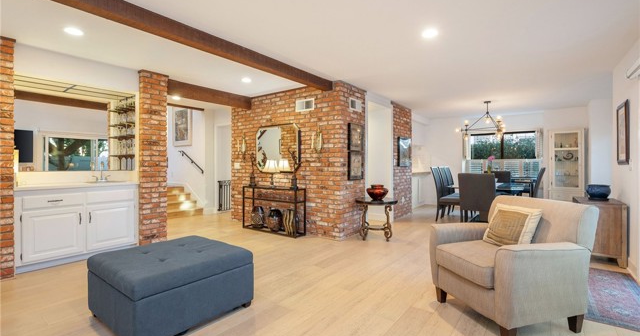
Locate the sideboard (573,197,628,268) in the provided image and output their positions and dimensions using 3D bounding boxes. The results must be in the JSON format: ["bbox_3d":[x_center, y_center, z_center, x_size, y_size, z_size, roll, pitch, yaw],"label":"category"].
[{"bbox_3d":[3.443,0.761,3.756,0.410,0.702,0.750,0,1,37],"label":"sideboard"}]

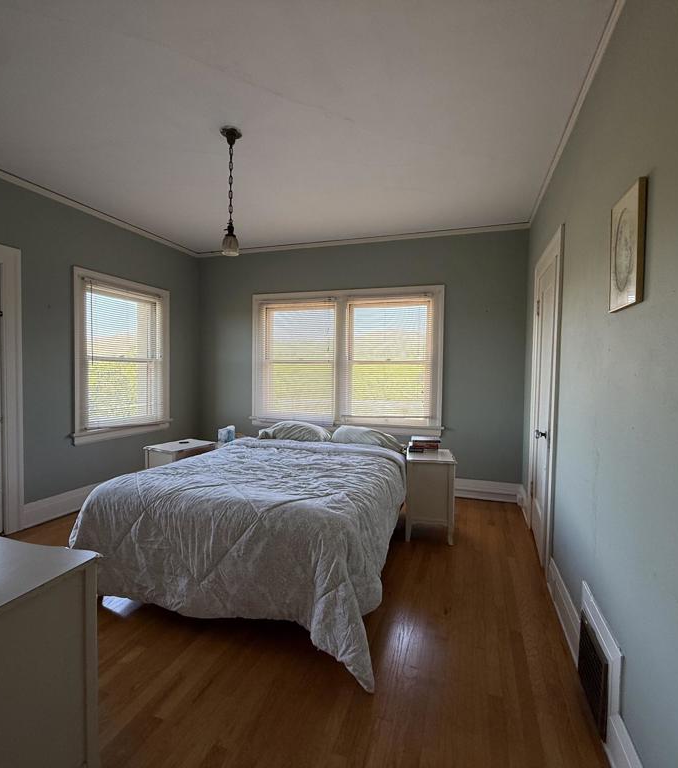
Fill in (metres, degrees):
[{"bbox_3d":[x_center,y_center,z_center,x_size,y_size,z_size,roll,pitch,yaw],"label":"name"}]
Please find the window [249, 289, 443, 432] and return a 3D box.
[{"bbox_3d":[0.026,-0.271,4.563,2.140,1.480,0.080,1,2,18],"label":"window"}]

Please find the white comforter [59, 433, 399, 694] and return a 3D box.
[{"bbox_3d":[-0.441,0.834,2.827,1.740,0.630,1.870,1,2,18],"label":"white comforter"}]

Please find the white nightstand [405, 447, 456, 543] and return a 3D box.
[{"bbox_3d":[0.734,0.875,3.335,0.360,0.620,0.515,1,2,10],"label":"white nightstand"}]

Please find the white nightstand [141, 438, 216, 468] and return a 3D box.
[{"bbox_3d":[-1.355,0.839,3.582,0.350,0.620,0.510,2,2,26],"label":"white nightstand"}]

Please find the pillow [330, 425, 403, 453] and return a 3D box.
[{"bbox_3d":[0.248,0.468,3.739,0.660,0.180,0.450,1,2,18],"label":"pillow"}]

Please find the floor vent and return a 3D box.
[{"bbox_3d":[0.985,1.104,1.591,0.030,0.300,0.360,1,2,18],"label":"floor vent"}]

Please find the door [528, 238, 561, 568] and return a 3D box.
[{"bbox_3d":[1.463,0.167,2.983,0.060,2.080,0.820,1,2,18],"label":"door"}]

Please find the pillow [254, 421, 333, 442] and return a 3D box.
[{"bbox_3d":[-0.418,0.437,3.952,0.700,0.180,0.450,1,2,18],"label":"pillow"}]

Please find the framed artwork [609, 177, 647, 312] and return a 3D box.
[{"bbox_3d":[0.951,-0.439,1.366,0.027,0.370,0.240,1,2,18],"label":"framed artwork"}]

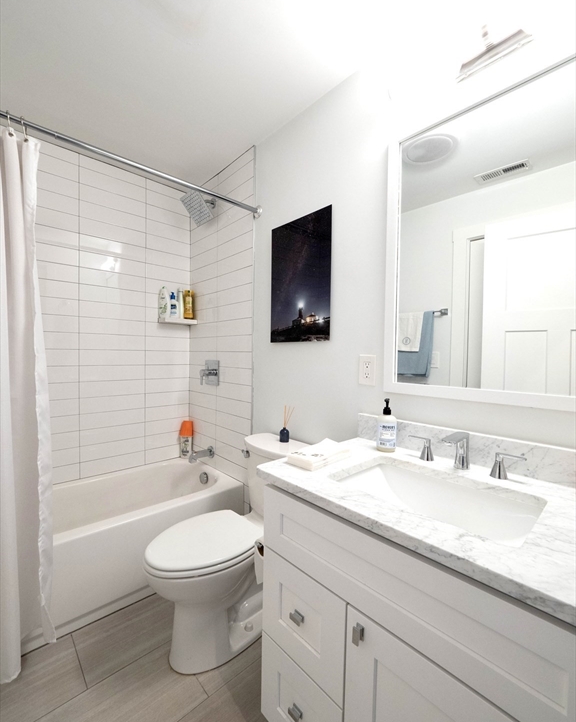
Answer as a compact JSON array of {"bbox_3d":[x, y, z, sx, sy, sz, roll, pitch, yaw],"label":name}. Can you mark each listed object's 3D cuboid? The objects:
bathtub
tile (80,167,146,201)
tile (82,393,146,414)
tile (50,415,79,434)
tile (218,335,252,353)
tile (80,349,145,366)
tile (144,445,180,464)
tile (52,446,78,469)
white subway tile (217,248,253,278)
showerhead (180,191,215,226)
[{"bbox_3d":[-1.085,0.963,1.705,1.520,0.408,0.760,-1,2,-43],"label":"bathtub"},{"bbox_3d":[-1.157,-1.165,2.078,0.401,0.101,0.010,-1,2,-43],"label":"tile"},{"bbox_3d":[-1.177,0.287,2.106,0.398,0.102,0.010,-1,2,-43],"label":"tile"},{"bbox_3d":[-1.460,0.394,1.822,0.400,0.100,0.010,-1,2,-43],"label":"tile"},{"bbox_3d":[-0.345,-0.110,2.003,0.012,0.101,0.399,-1,2,-43],"label":"tile"},{"bbox_3d":[-1.173,-0.021,2.108,0.401,0.101,0.010,-1,2,-43],"label":"tile"},{"bbox_3d":[-0.904,0.696,2.352,0.333,0.101,0.012,-1,2,-43],"label":"tile"},{"bbox_3d":[-1.463,0.600,1.828,0.400,0.100,0.010,-1,2,-43],"label":"tile"},{"bbox_3d":[-0.338,-0.623,1.990,0.012,0.101,0.399,-1,2,-43],"label":"white subway tile"},{"bbox_3d":[-0.604,-1.035,2.095,0.209,0.203,0.030,2,43,46],"label":"showerhead"}]

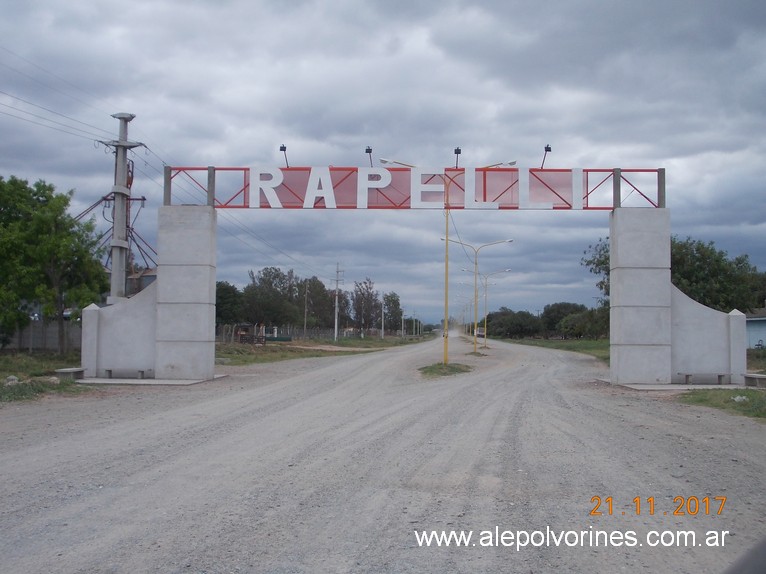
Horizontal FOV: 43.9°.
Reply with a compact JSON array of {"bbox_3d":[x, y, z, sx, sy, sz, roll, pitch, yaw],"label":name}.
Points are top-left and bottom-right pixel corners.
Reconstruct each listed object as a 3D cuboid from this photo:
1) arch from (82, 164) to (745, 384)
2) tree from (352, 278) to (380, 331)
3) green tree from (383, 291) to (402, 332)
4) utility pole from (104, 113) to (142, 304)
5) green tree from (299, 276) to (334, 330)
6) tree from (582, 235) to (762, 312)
[{"bbox_3d":[0.744,-0.379,27.281,18.906,6.129,0.950,0,-3,3],"label":"arch"},{"bbox_3d":[-3.955,4.889,224.681,6.623,13.815,6.623,0,-3,-1],"label":"tree"},{"bbox_3d":[2.601,7.613,264.718,5.572,12.175,5.572,0,-3,1],"label":"green tree"},{"bbox_3d":[-12.594,-2.487,45.726,1.800,11.869,1.100,0,-3,-1],"label":"utility pole"},{"bbox_3d":[-12.978,3.916,184.724,7.002,11.929,7.002,1,-3,-4],"label":"green tree"},{"bbox_3d":[17.625,0.577,57.831,10.244,7.321,8.707,0,-3,17],"label":"tree"}]

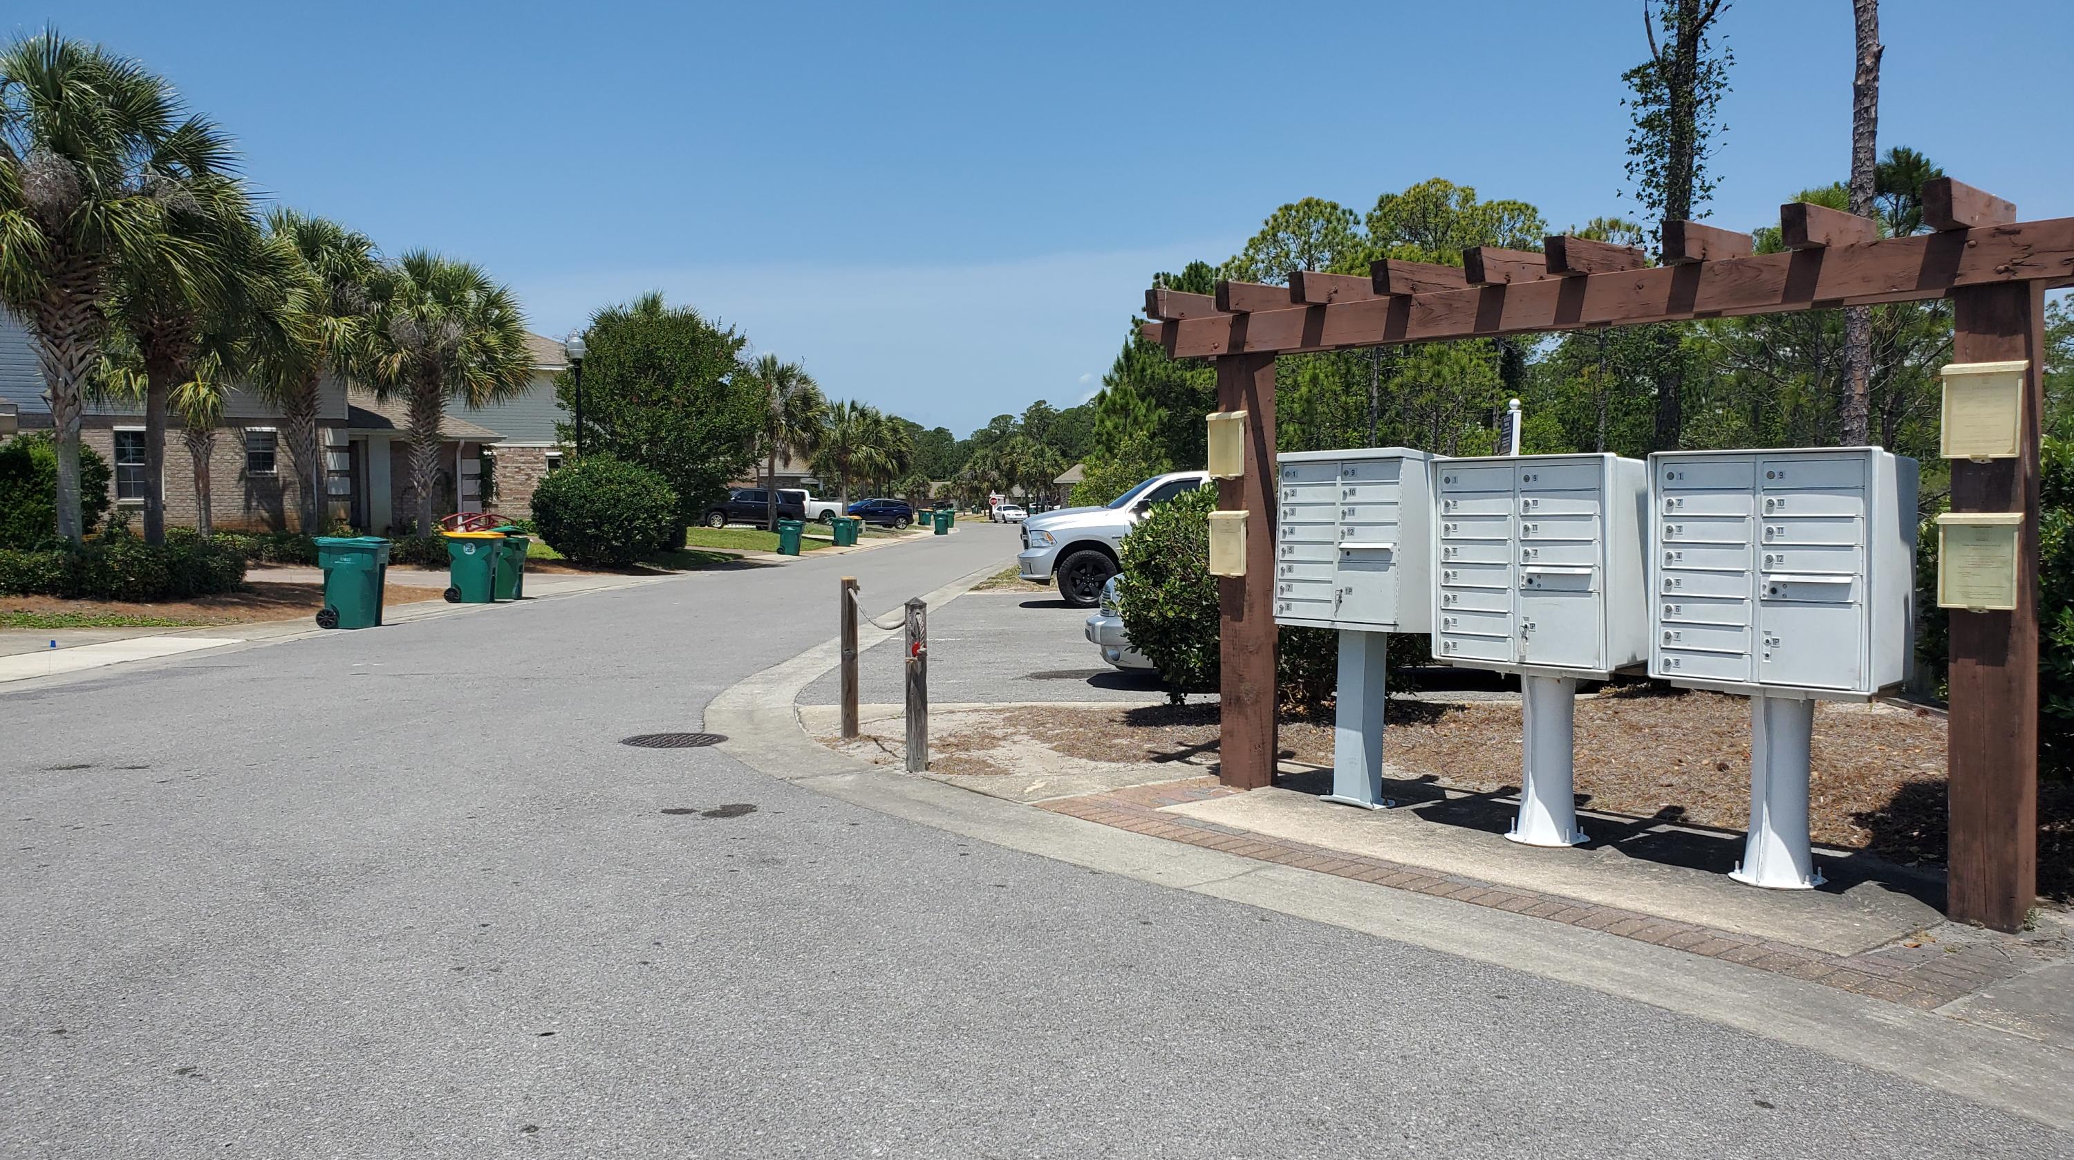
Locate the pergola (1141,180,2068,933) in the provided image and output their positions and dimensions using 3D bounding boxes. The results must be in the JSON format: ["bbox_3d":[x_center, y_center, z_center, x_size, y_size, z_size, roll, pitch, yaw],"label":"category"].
[{"bbox_3d":[2.192,-0.111,6.593,4.360,2.550,0.760,2,4,45],"label":"pergola"}]

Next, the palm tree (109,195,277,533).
[{"bbox_3d":[-14.000,-3.180,25.900,3.100,6.500,3.100,0,3,0],"label":"palm tree"}]

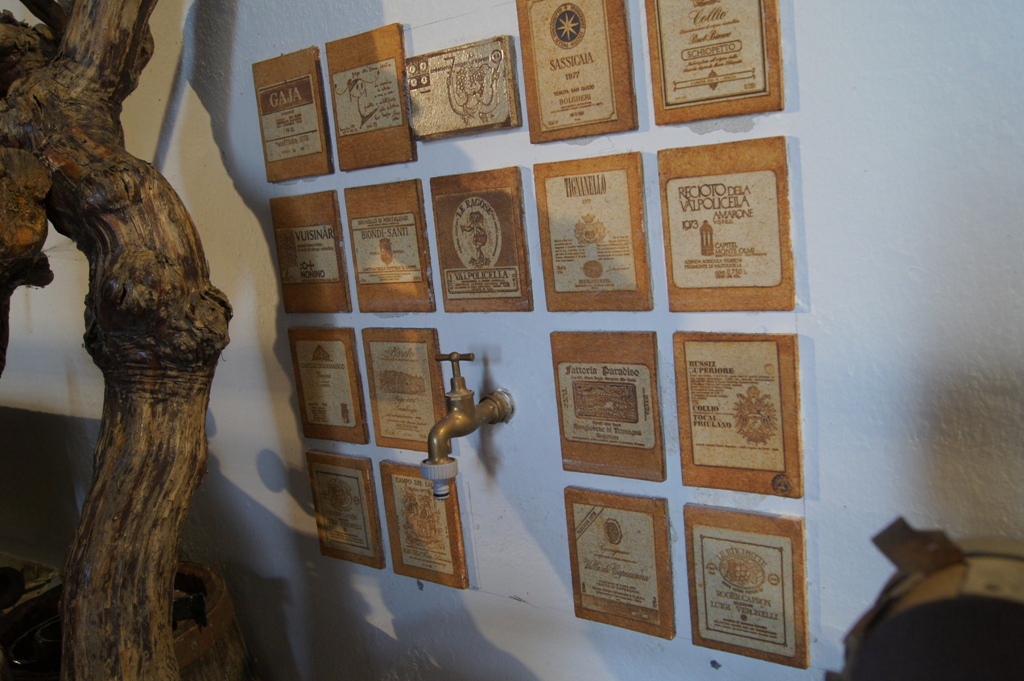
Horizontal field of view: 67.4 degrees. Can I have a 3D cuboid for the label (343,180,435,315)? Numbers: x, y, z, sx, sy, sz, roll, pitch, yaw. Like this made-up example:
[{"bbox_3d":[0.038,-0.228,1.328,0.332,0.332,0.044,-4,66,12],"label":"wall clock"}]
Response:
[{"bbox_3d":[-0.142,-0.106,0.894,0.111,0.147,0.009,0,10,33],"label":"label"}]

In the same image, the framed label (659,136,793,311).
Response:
[{"bbox_3d":[0.196,-0.102,0.704,0.115,0.151,0.009,0,10,33],"label":"framed label"}]

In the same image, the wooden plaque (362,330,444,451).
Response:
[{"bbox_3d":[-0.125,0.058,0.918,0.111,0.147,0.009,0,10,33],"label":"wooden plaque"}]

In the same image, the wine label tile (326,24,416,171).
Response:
[{"bbox_3d":[-0.165,-0.280,0.900,0.115,0.151,0.009,0,10,33],"label":"wine label tile"}]

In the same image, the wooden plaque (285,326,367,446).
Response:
[{"bbox_3d":[-0.243,0.059,1.021,0.115,0.151,0.009,0,10,33],"label":"wooden plaque"}]

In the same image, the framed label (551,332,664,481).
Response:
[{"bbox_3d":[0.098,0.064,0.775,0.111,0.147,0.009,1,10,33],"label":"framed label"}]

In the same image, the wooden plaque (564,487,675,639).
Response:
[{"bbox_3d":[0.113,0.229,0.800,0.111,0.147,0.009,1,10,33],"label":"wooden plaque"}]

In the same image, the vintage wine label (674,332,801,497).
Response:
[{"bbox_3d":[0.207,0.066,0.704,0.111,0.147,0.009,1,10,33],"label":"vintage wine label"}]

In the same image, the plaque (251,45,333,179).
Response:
[{"bbox_3d":[-0.294,-0.298,1.028,0.121,0.161,0.010,1,11,33],"label":"plaque"}]

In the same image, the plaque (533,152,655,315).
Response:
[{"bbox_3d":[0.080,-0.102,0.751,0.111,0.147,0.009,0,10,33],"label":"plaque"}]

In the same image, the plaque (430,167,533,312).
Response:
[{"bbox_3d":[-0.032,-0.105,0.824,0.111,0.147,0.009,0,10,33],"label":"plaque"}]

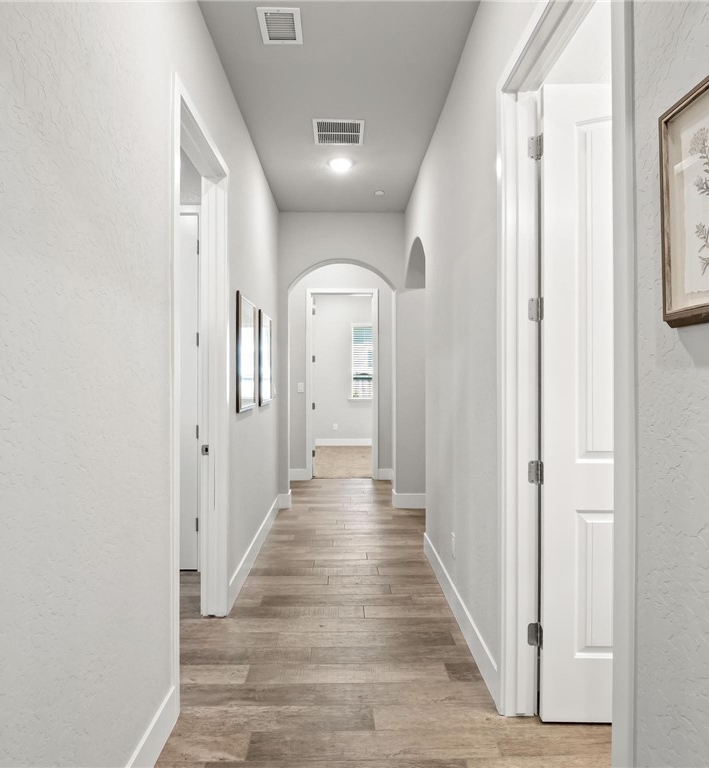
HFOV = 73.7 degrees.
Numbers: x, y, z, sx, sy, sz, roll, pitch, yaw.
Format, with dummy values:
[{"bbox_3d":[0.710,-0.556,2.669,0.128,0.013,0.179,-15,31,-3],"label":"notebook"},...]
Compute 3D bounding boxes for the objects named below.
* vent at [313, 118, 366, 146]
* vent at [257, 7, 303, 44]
[{"bbox_3d":[-0.106,-1.752,3.303,0.348,0.020,0.345,0,0,-1],"label":"vent"},{"bbox_3d":[-0.358,-1.752,2.320,0.204,0.020,0.238,0,0,-1],"label":"vent"}]

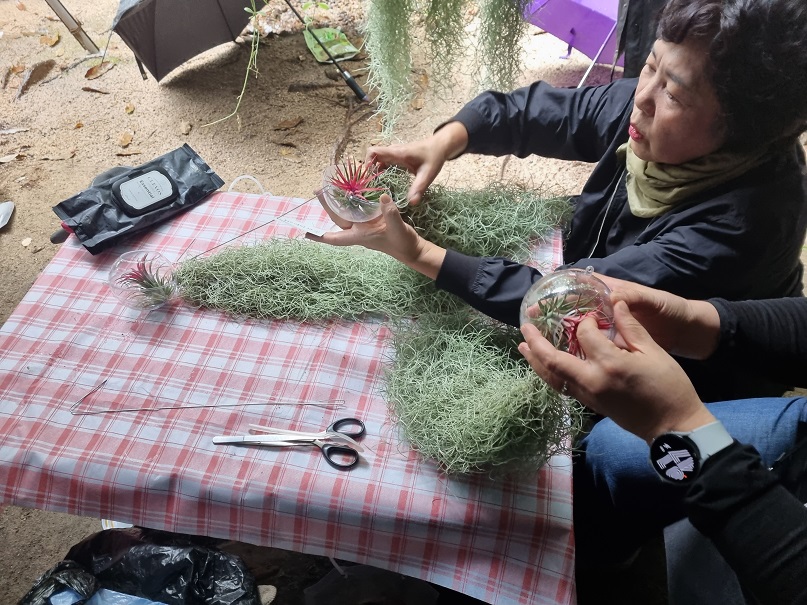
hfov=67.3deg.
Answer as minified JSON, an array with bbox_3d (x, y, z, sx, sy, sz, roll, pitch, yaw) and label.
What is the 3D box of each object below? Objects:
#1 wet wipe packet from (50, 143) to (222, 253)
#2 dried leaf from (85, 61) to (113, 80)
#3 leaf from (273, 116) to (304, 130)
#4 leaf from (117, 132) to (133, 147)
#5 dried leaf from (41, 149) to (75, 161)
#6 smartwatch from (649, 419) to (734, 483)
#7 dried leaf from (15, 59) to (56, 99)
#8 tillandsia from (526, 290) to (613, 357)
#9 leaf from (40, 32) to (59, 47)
[{"bbox_3d":[-0.469,-0.191,1.093,0.258,0.045,0.115,-36,83,-27],"label":"wet wipe packet"},{"bbox_3d":[-1.135,-0.866,2.263,0.075,0.030,0.120,33,54,26],"label":"dried leaf"},{"bbox_3d":[-0.387,-0.608,2.059,0.110,0.020,0.055,-30,55,-27],"label":"leaf"},{"bbox_3d":[-0.902,-0.527,1.959,0.050,0.020,0.065,5,47,2],"label":"leaf"},{"bbox_3d":[-1.081,-0.463,1.894,0.100,0.015,0.035,-13,48,-14],"label":"dried leaf"},{"bbox_3d":[0.212,0.111,0.453,0.045,0.058,0.042,-13,75,-39],"label":"smartwatch"},{"bbox_3d":[-1.333,-0.811,2.195,0.110,0.040,0.250,4,47,1],"label":"dried leaf"},{"bbox_3d":[0.163,0.021,0.595,0.078,0.058,0.065,1,47,-1],"label":"tillandsia"},{"bbox_3d":[-1.421,-1.056,2.433,0.085,0.030,0.075,-28,54,-26],"label":"leaf"}]

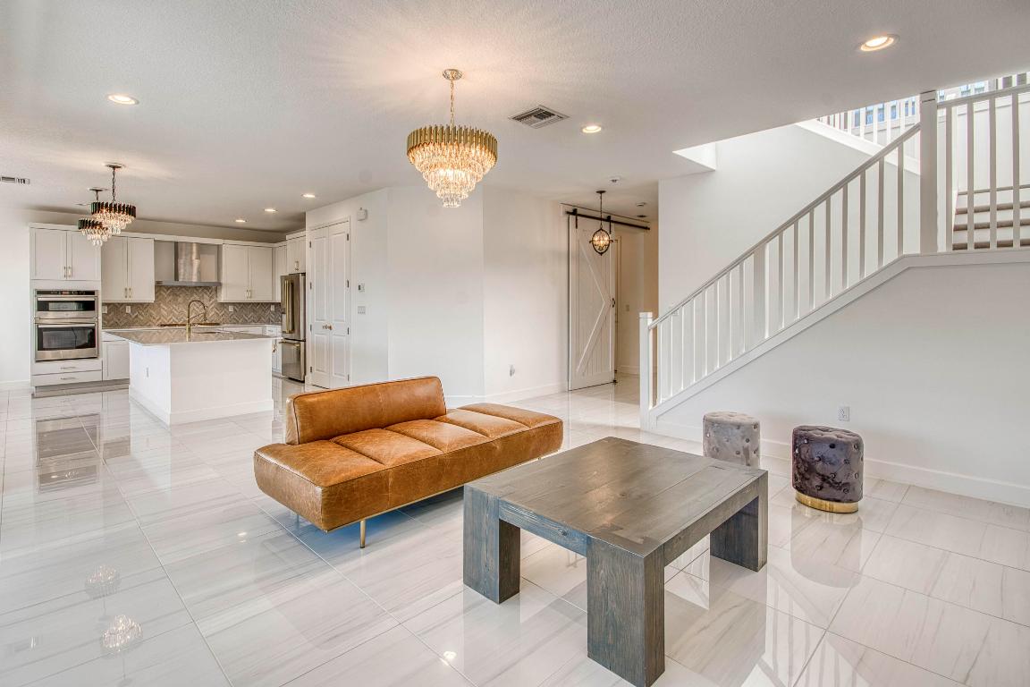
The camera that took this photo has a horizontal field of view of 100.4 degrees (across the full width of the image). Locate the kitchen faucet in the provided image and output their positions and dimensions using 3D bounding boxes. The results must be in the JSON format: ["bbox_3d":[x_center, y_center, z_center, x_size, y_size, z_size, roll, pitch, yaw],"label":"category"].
[{"bbox_3d":[-4.071,-0.312,5.489,0.250,0.460,0.080,-3,5,-40],"label":"kitchen faucet"}]

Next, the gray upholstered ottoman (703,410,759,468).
[{"bbox_3d":[1.736,0.825,3.450,0.410,0.475,0.410,0,4,0],"label":"gray upholstered ottoman"}]

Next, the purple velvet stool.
[{"bbox_3d":[2.180,0.864,2.999,0.410,0.480,0.410,0,4,0],"label":"purple velvet stool"}]

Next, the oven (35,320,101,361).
[{"bbox_3d":[-7.251,-0.079,6.964,0.720,0.650,0.570,-3,5,-41],"label":"oven"}]

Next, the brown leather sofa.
[{"bbox_3d":[-0.648,0.686,3.111,0.903,0.777,1.941,4,6,43],"label":"brown leather sofa"}]

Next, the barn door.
[{"bbox_3d":[1.304,-0.677,7.117,1.200,2.700,0.050,-3,5,-41],"label":"barn door"}]

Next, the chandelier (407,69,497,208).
[{"bbox_3d":[-0.413,-1.341,2.835,0.600,0.880,0.600,0,4,0],"label":"chandelier"}]

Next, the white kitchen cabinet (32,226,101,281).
[{"bbox_3d":[-7.265,-1.415,6.976,0.800,0.770,0.600,-3,5,-41],"label":"white kitchen cabinet"}]

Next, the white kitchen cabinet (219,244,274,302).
[{"bbox_3d":[-5.397,-1.386,8.603,0.879,1.100,0.322,-4,6,-44],"label":"white kitchen cabinet"}]

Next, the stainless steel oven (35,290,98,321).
[{"bbox_3d":[-7.100,-0.613,6.802,0.694,0.454,0.426,-4,6,-44],"label":"stainless steel oven"}]

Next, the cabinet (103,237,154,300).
[{"bbox_3d":[-6.824,-1.288,7.538,0.740,1.120,0.340,-3,5,-41],"label":"cabinet"}]

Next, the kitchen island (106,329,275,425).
[{"bbox_3d":[-4.429,0.343,5.811,2.574,0.929,1.342,4,6,45],"label":"kitchen island"}]

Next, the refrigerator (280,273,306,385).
[{"bbox_3d":[-3.700,-0.302,7.741,0.861,1.837,0.718,4,6,43],"label":"refrigerator"}]

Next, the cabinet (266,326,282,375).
[{"bbox_3d":[-4.324,0.108,8.238,0.814,0.919,0.576,4,6,43],"label":"cabinet"}]

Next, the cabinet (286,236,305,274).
[{"bbox_3d":[-3.650,-1.569,7.774,0.900,0.630,0.600,3,5,40],"label":"cabinet"}]

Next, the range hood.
[{"bbox_3d":[-6.042,-1.462,7.939,0.917,0.808,0.473,-4,6,-44],"label":"range hood"}]

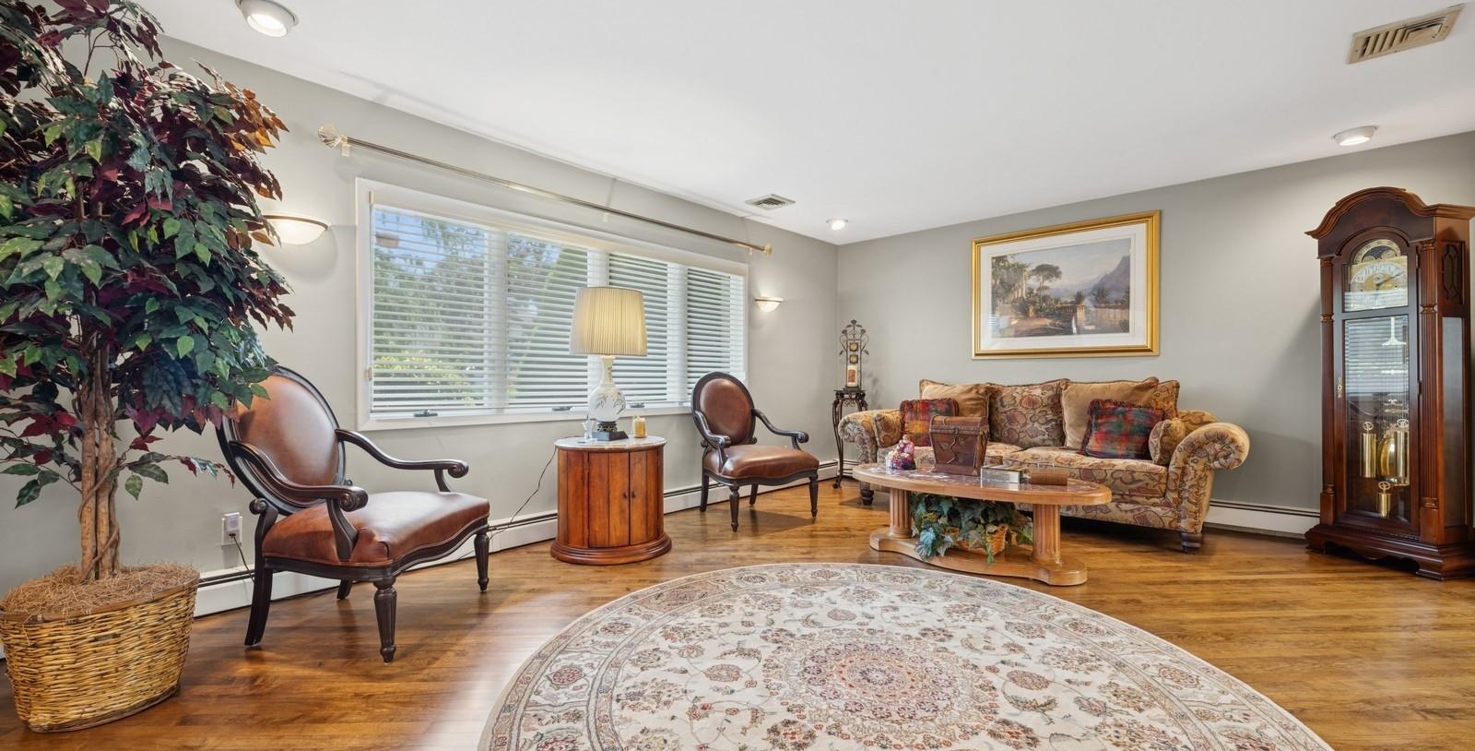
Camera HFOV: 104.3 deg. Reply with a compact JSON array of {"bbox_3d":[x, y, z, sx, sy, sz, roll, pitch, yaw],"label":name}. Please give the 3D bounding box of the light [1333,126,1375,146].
[{"bbox_3d":[3.469,-1.339,3.223,0.175,0.054,0.175,0,0,43],"label":"light"}]

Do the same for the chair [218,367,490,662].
[{"bbox_3d":[-1.550,0.488,2.381,0.788,1.050,0.739,0,0,3],"label":"chair"}]

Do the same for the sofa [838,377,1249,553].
[{"bbox_3d":[2.078,0.532,4.265,2.512,1.011,0.867,0,0,39],"label":"sofa"}]

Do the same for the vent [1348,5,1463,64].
[{"bbox_3d":[2.690,-1.363,2.326,0.281,0.020,0.315,0,0,43],"label":"vent"}]

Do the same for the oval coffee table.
[{"bbox_3d":[1.334,0.818,3.311,1.370,0.462,0.810,0,0,38],"label":"oval coffee table"}]

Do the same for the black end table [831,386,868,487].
[{"bbox_3d":[1.086,0.601,5.498,0.320,0.910,0.310,0,0,6],"label":"black end table"}]

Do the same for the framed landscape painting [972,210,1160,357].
[{"bbox_3d":[2.543,-0.661,4.567,1.333,1.042,0.044,0,0,43],"label":"framed landscape painting"}]

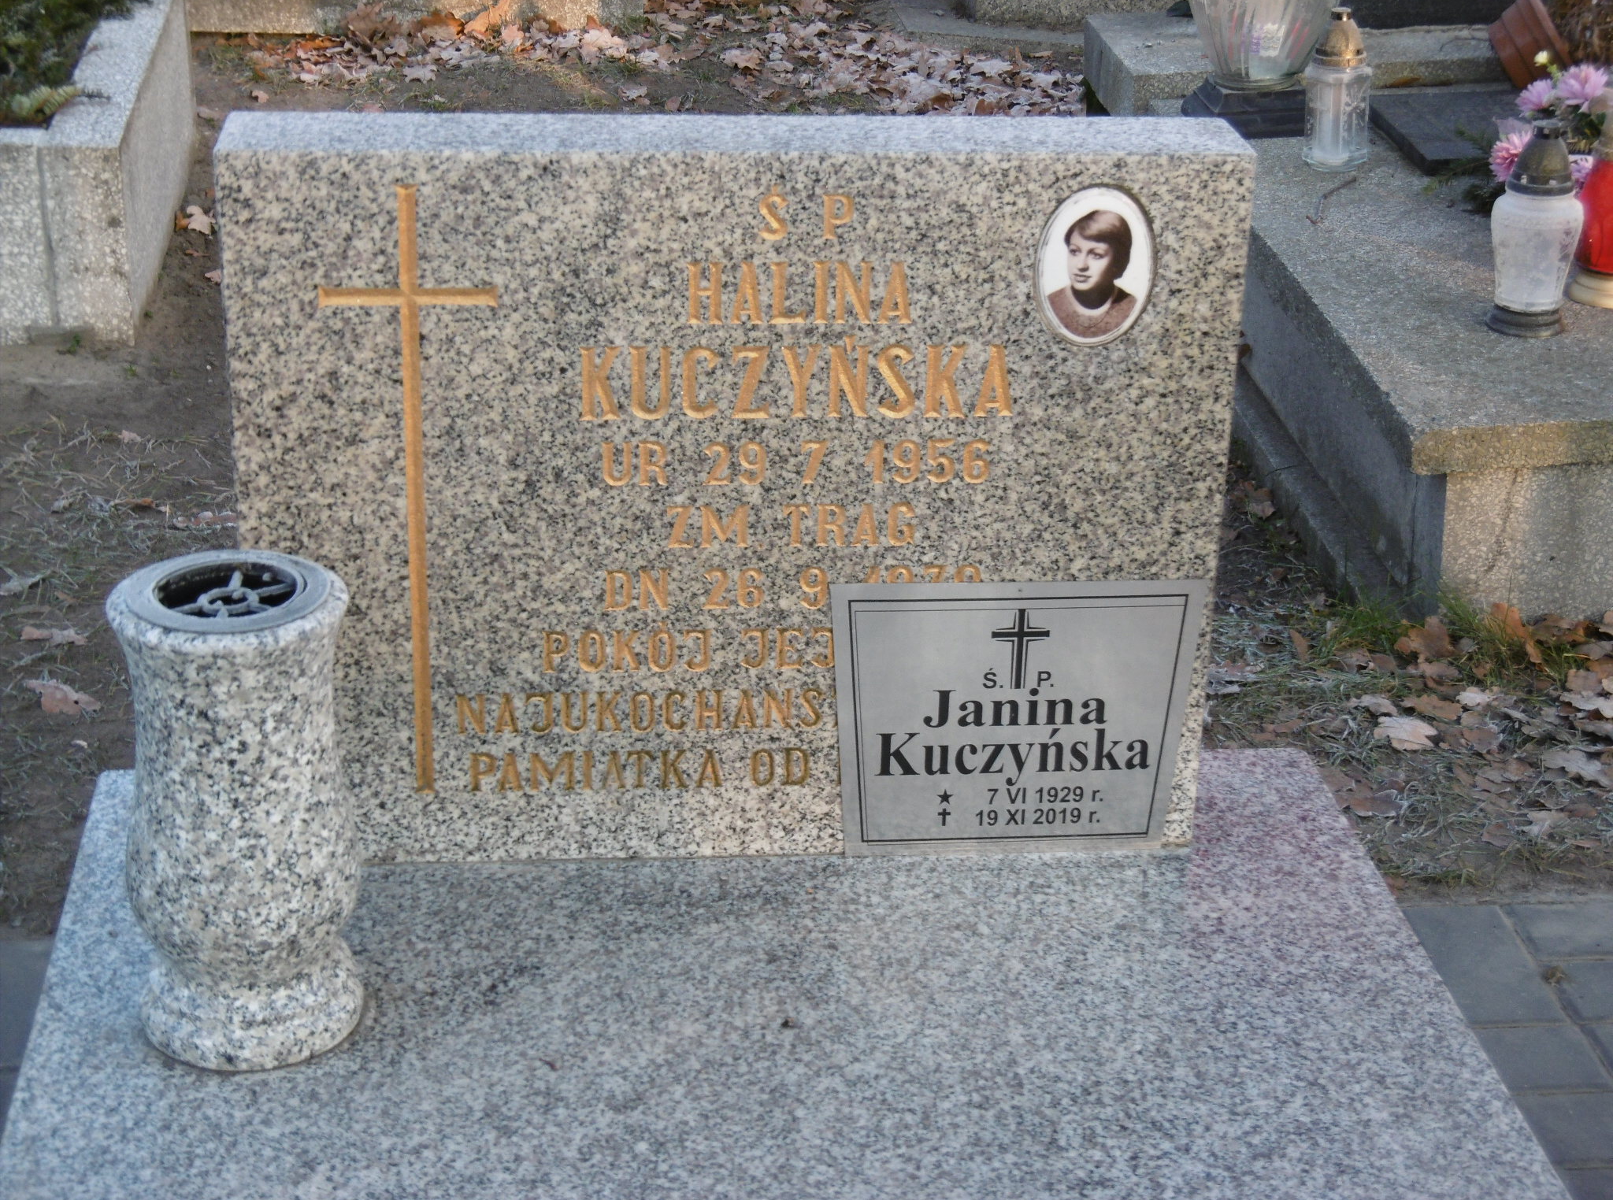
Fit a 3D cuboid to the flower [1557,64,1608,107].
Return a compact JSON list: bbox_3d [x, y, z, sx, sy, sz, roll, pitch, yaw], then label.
[{"bbox_3d":[0.999,-0.664,4.080,0.060,0.050,0.056,-1,22,-5],"label":"flower"}]

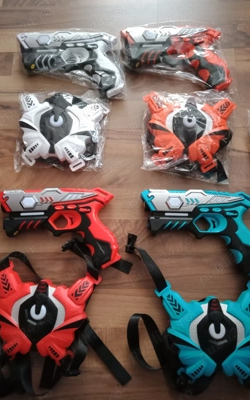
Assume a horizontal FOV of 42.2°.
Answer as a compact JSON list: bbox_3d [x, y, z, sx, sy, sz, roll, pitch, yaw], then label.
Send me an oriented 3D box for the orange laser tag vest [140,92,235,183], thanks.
[{"bbox_3d":[0.120,-0.129,0.632,0.175,0.055,0.198,1,74,1],"label":"orange laser tag vest"}]

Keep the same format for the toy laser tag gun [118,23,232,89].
[{"bbox_3d":[0.107,-0.308,0.689,0.225,0.050,0.173,1,74,1],"label":"toy laser tag gun"}]

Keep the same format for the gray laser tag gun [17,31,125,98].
[{"bbox_3d":[-0.111,-0.291,0.689,0.217,0.050,0.169,2,74,2],"label":"gray laser tag gun"}]

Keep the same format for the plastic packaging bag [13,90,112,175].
[{"bbox_3d":[-0.121,-0.139,0.641,0.172,0.055,0.177,2,74,2],"label":"plastic packaging bag"}]

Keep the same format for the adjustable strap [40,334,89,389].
[{"bbox_3d":[-0.099,0.264,0.532,0.078,0.035,0.080,0,73,1],"label":"adjustable strap"}]

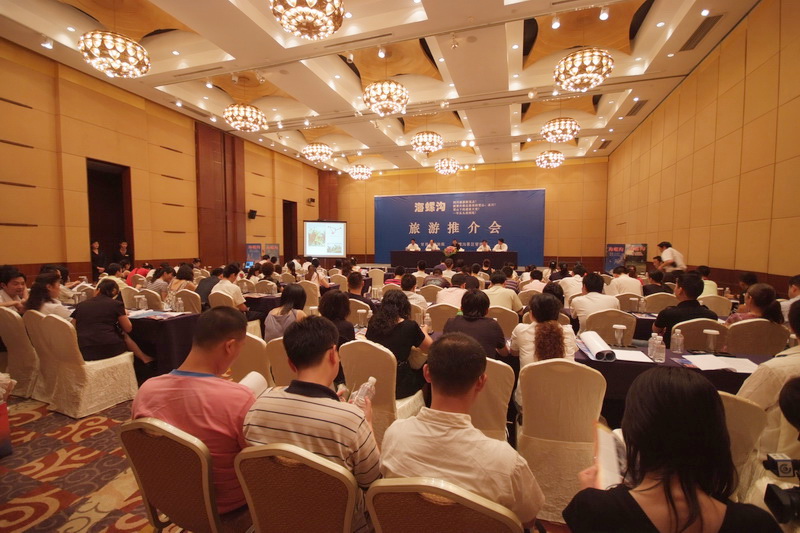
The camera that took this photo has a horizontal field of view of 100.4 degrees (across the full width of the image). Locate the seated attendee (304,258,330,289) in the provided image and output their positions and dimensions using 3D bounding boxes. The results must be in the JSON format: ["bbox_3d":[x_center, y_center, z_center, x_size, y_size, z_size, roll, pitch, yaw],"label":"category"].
[{"bbox_3d":[-1.568,0.570,6.551,0.500,1.230,0.750,2,4,34],"label":"seated attendee"}]

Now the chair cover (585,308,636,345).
[{"bbox_3d":[2.140,0.880,3.474,0.450,0.935,0.520,1,3,19],"label":"chair cover"}]

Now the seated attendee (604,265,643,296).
[{"bbox_3d":[3.480,0.647,5.330,0.520,1.300,0.750,1,3,15],"label":"seated attendee"}]

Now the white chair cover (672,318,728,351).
[{"bbox_3d":[2.690,0.899,3.113,0.450,0.935,0.520,1,3,19],"label":"white chair cover"}]

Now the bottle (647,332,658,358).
[{"bbox_3d":[1.892,0.582,2.488,0.065,0.188,0.065,1,3,20],"label":"bottle"}]

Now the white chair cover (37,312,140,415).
[{"bbox_3d":[-2.935,0.862,3.187,0.470,0.910,0.540,2,4,24],"label":"white chair cover"}]

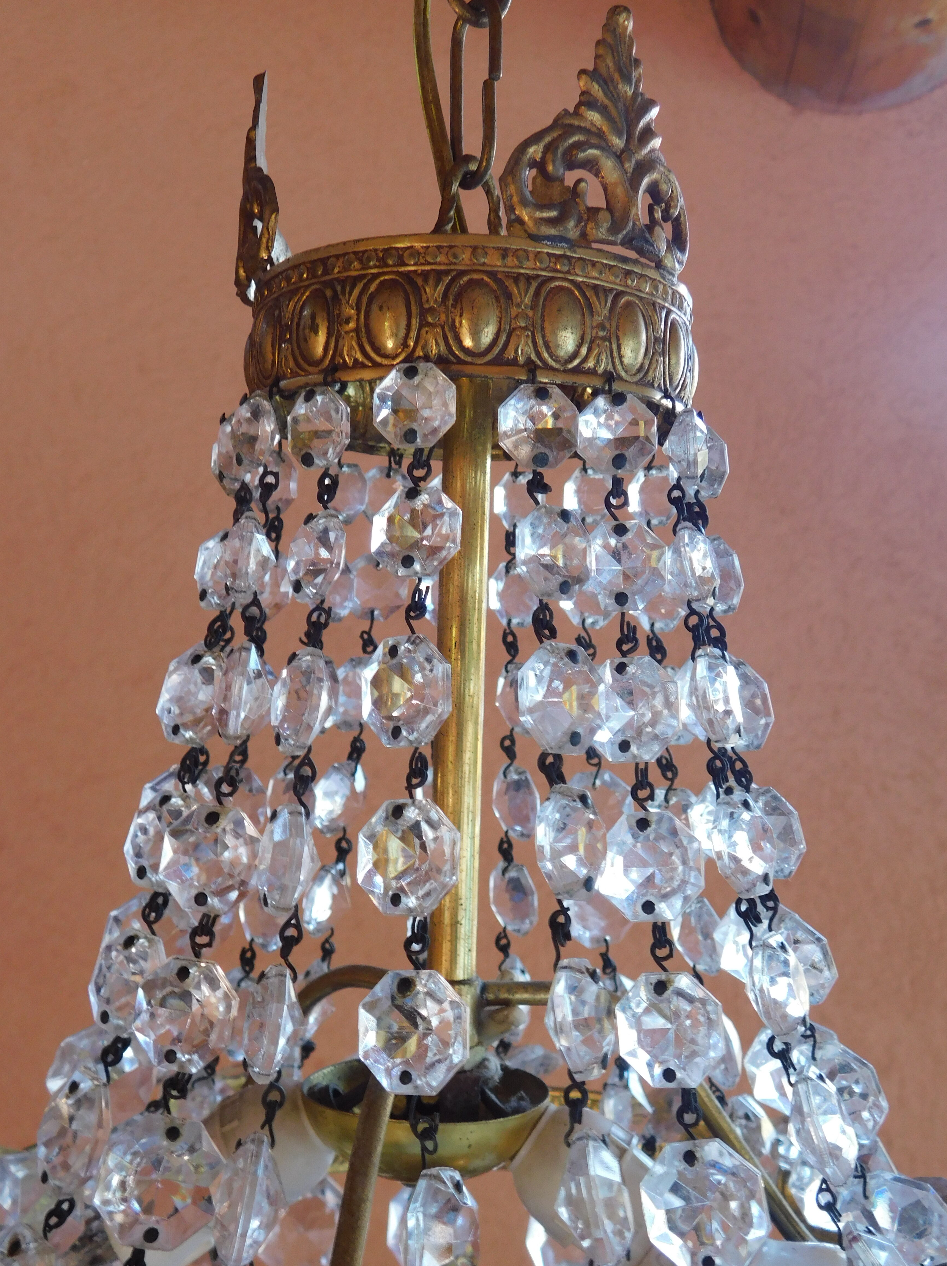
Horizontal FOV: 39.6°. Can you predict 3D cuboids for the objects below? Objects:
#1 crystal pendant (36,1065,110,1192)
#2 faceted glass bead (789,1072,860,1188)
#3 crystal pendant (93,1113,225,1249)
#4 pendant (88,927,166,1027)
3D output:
[{"bbox_3d":[-0.071,0.088,0.234,0.020,0.020,0.009,-9,-31,39],"label":"crystal pendant"},{"bbox_3d":[0.063,0.090,0.238,0.009,0.020,0.020,-22,-25,19],"label":"faceted glass bead"},{"bbox_3d":[-0.050,0.087,0.209,0.020,0.021,0.010,14,-14,-14],"label":"crystal pendant"},{"bbox_3d":[-0.063,0.064,0.242,0.018,0.018,0.009,9,-10,40],"label":"pendant"}]

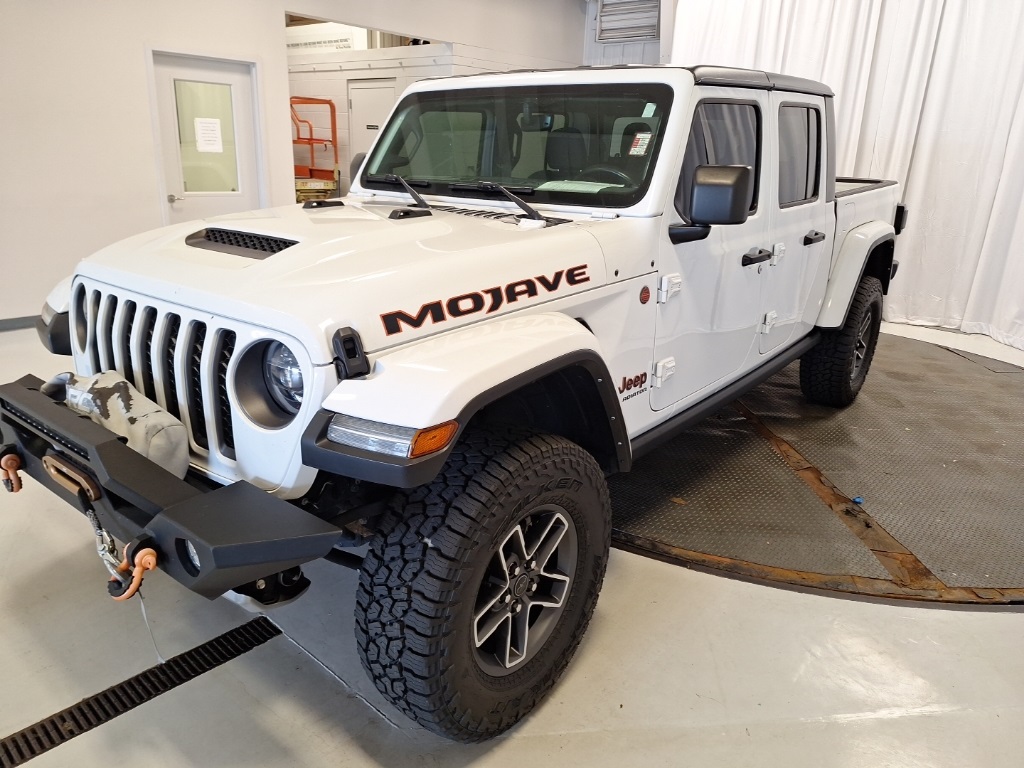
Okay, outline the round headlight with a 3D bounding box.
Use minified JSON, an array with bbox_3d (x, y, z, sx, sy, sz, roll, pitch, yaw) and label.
[{"bbox_3d":[-0.514,-0.017,1.614,0.210,0.210,0.090,15,23,37],"label":"round headlight"}]

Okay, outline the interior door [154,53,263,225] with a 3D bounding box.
[{"bbox_3d":[-2.790,-1.955,6.500,0.930,2.130,0.080,-14,24,-40],"label":"interior door"}]

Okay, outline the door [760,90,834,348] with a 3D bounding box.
[{"bbox_3d":[1.419,-0.803,3.451,0.165,1.225,0.820,15,23,37],"label":"door"}]

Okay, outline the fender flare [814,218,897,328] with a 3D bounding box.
[{"bbox_3d":[2.233,-0.755,4.316,0.165,0.600,1.140,15,23,37],"label":"fender flare"}]

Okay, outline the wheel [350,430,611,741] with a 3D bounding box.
[{"bbox_3d":[-0.031,0.545,1.932,0.286,0.830,0.830,15,23,37],"label":"wheel"}]

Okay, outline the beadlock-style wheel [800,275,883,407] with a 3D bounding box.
[{"bbox_3d":[2.183,-0.293,4.492,0.286,0.830,0.830,15,23,37],"label":"beadlock-style wheel"}]

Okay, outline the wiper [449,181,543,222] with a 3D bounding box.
[{"bbox_3d":[-0.070,-0.705,2.598,0.610,0.105,0.170,15,23,37],"label":"wiper"}]

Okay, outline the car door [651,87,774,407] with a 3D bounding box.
[{"bbox_3d":[0.811,-0.566,2.751,0.165,1.170,1.075,15,23,37],"label":"car door"}]

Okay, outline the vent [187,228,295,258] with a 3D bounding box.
[{"bbox_3d":[-0.788,-0.410,1.984,0.470,0.055,0.125,15,23,37],"label":"vent"}]

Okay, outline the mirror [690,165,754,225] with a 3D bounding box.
[{"bbox_3d":[0.701,-0.628,2.274,0.175,0.190,0.105,15,23,37],"label":"mirror"}]

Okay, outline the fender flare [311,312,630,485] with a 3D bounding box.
[{"bbox_3d":[-0.057,0.104,1.783,0.325,0.540,0.960,15,23,37],"label":"fender flare"}]

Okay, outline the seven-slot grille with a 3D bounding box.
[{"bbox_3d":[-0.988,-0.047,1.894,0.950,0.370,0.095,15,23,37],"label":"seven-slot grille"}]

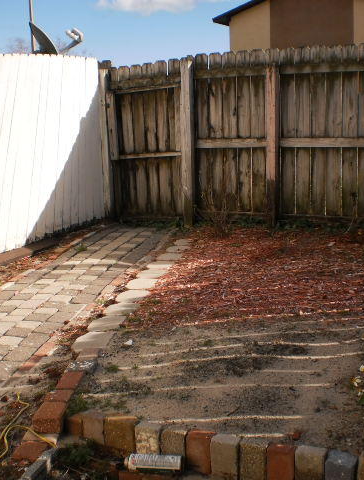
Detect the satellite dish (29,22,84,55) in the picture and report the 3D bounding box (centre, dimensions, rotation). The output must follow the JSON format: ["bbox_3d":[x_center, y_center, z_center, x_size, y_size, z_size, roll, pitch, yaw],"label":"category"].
[{"bbox_3d":[-1.482,-2.291,7.800,0.660,0.540,0.550,-6,12,-22],"label":"satellite dish"}]

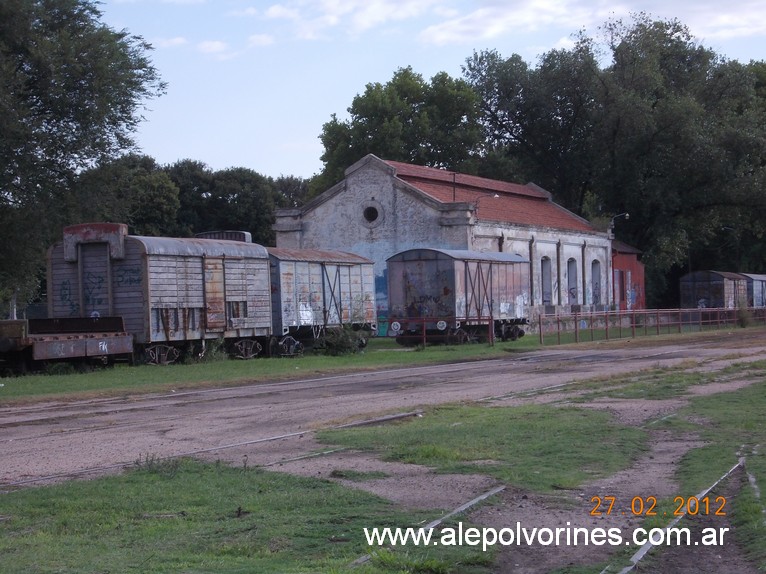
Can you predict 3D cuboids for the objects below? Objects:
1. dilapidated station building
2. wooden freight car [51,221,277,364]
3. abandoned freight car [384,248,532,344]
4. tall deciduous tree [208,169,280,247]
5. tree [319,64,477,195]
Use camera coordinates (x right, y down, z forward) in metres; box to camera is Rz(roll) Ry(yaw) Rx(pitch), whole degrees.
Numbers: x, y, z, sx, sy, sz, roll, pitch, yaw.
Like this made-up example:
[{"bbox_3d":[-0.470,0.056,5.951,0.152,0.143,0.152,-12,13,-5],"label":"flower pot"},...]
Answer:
[{"bbox_3d":[4.625,-2.040,146.710,10.906,9.617,35.602,-1,-1,17],"label":"dilapidated station building"},{"bbox_3d":[-6.793,0.344,78.672,3.167,4.423,12.500,-1,-1,15],"label":"wooden freight car"},{"bbox_3d":[3.367,0.545,106.977,2.930,4.115,12.678,-1,-1,18],"label":"abandoned freight car"},{"bbox_3d":[-10.178,-2.542,185.033,6.500,12.300,6.500,-1,-1,0],"label":"tall deciduous tree"},{"bbox_3d":[0.918,-5.865,170.061,12.000,18.200,12.000,-1,-1,0],"label":"tree"}]

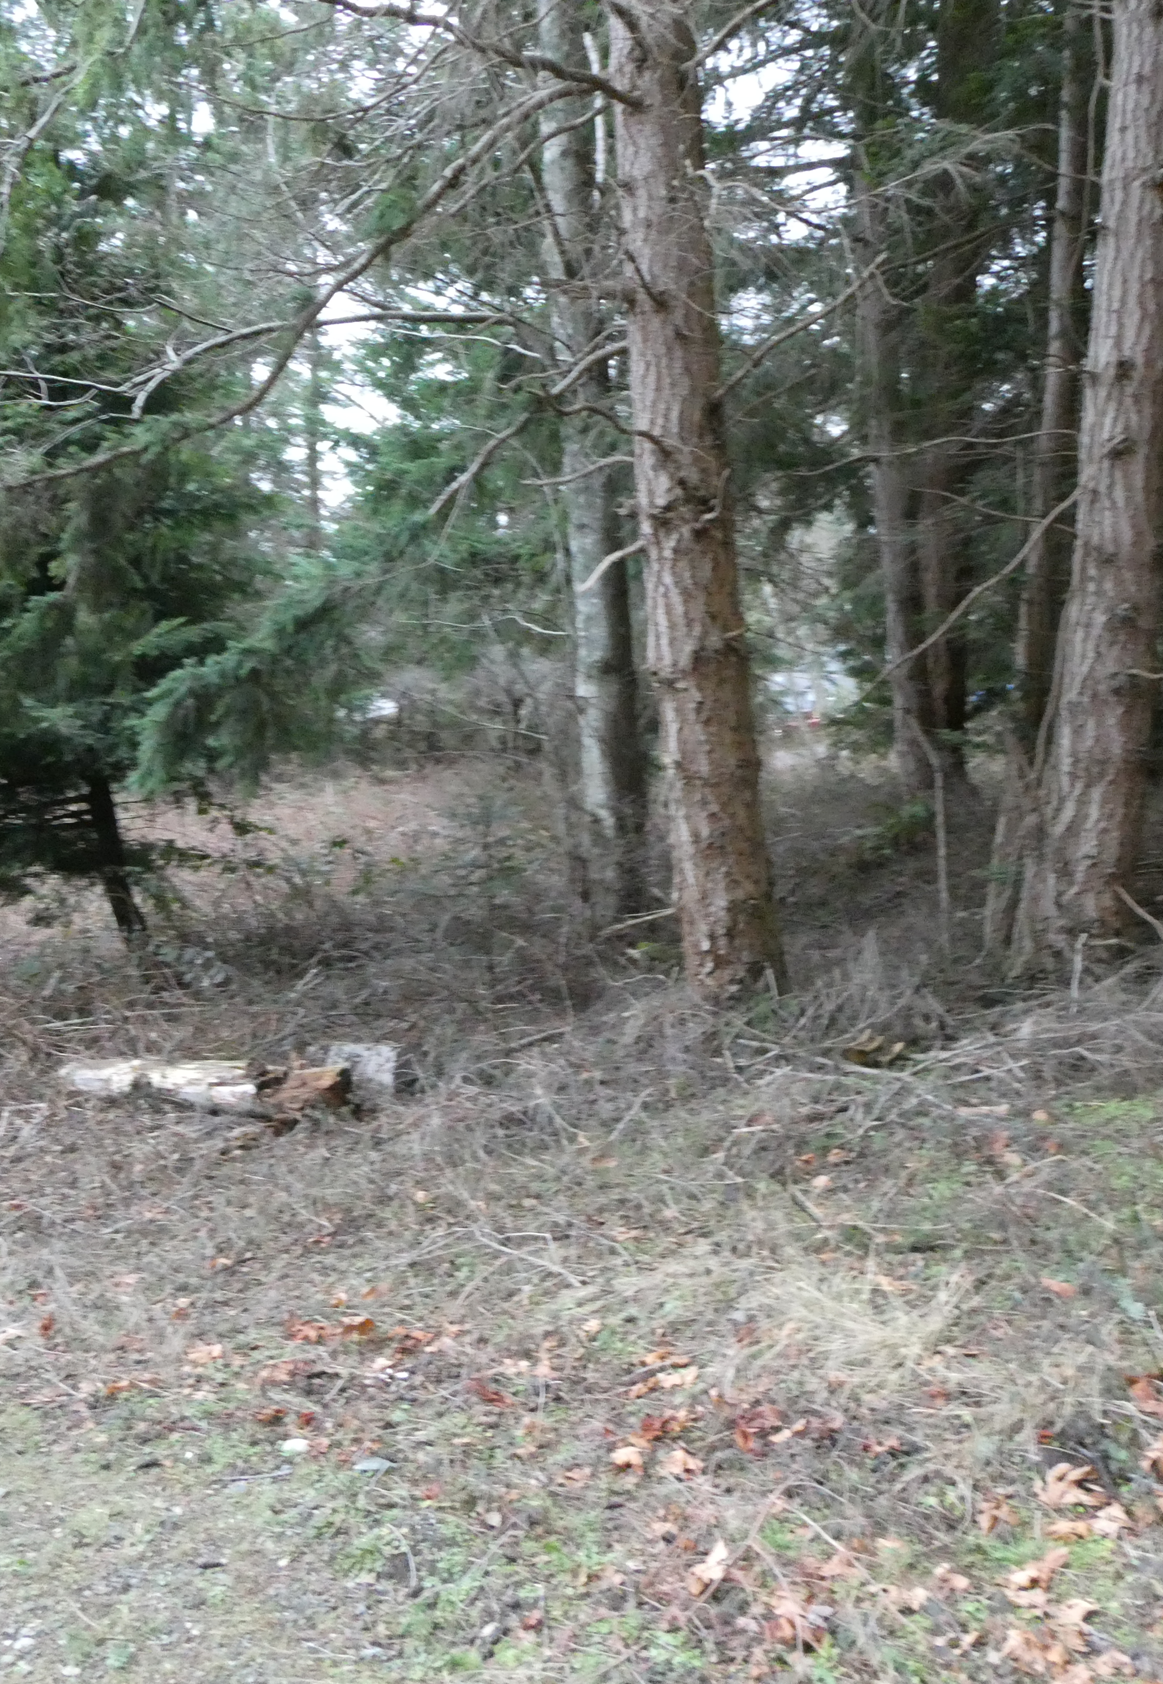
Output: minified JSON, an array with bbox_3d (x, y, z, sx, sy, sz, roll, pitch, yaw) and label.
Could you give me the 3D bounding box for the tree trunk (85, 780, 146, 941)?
[{"bbox_3d":[-2.696,0.100,9.065,0.170,0.990,0.150,-12,7,1],"label":"tree trunk"}]

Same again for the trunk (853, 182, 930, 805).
[{"bbox_3d":[3.225,-3.679,16.190,0.420,6.450,0.400,-6,7,0],"label":"trunk"}]

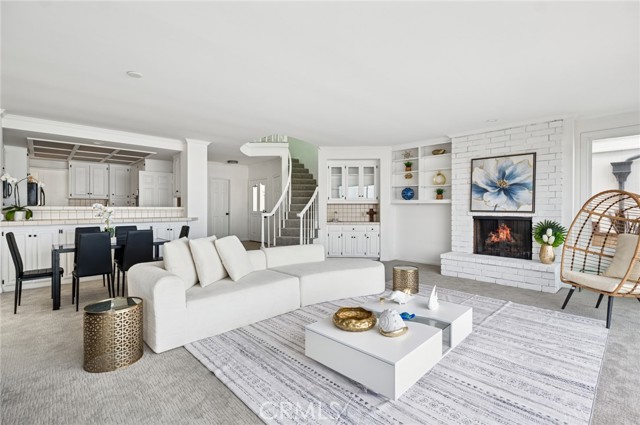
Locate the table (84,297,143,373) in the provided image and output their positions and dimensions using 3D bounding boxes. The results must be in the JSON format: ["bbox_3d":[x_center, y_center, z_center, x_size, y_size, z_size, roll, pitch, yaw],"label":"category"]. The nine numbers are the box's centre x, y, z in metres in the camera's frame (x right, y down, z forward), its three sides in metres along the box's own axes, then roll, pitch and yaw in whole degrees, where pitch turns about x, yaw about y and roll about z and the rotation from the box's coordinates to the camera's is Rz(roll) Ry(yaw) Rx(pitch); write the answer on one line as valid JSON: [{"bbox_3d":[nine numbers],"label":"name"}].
[{"bbox_3d":[-1.673,0.979,2.324,0.390,0.455,0.390,-1,1,-43],"label":"table"}]

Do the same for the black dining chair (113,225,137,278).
[{"bbox_3d":[-3.090,0.699,4.618,0.420,0.965,0.510,-1,1,-43],"label":"black dining chair"}]

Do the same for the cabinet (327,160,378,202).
[{"bbox_3d":[0.820,-0.771,7.289,1.280,1.080,0.330,0,1,0],"label":"cabinet"}]

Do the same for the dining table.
[{"bbox_3d":[-3.064,0.828,4.209,1.330,0.750,0.690,-1,1,-44],"label":"dining table"}]

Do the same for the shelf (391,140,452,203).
[{"bbox_3d":[2.288,-0.812,6.376,1.400,1.300,0.280,1,1,45],"label":"shelf"}]

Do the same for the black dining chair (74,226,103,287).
[{"bbox_3d":[-3.463,0.719,4.299,0.410,0.965,0.490,-1,1,-44],"label":"black dining chair"}]

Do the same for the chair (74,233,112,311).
[{"bbox_3d":[-2.973,0.728,3.736,0.410,0.965,0.490,-1,1,-44],"label":"chair"}]

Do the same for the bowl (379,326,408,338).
[{"bbox_3d":[0.574,0.925,2.240,0.220,0.060,0.210,0,1,0],"label":"bowl"}]

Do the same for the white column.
[{"bbox_3d":[-2.801,-0.203,6.372,0.480,2.740,0.440,-1,1,-44],"label":"white column"}]

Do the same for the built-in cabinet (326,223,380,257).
[{"bbox_3d":[0.814,0.689,7.158,1.290,0.880,0.550,0,1,1],"label":"built-in cabinet"}]

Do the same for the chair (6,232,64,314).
[{"bbox_3d":[-3.590,0.709,3.608,0.510,0.965,0.420,-1,1,-43],"label":"chair"}]

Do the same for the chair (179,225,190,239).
[{"bbox_3d":[-2.486,0.711,4.789,0.490,0.965,0.410,-1,1,-44],"label":"chair"}]

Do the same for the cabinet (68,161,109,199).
[{"bbox_3d":[-5.927,-0.807,7.278,0.790,0.890,0.330,-1,1,-43],"label":"cabinet"}]

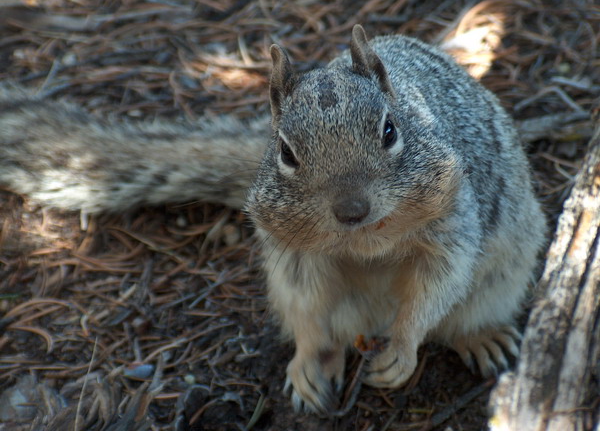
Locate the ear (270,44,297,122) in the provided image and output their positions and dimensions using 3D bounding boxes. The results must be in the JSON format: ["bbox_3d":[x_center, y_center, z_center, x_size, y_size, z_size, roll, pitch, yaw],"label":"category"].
[{"bbox_3d":[-0.006,-0.050,1.034,0.008,0.026,0.013,-14,21,-35],"label":"ear"}]

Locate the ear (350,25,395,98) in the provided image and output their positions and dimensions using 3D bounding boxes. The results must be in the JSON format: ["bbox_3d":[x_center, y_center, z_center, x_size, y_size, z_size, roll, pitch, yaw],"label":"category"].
[{"bbox_3d":[0.027,-0.058,1.034,0.008,0.026,0.013,-14,21,37],"label":"ear"}]

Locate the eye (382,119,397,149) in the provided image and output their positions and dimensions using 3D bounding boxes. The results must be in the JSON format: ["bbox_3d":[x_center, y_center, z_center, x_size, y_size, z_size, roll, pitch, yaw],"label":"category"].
[{"bbox_3d":[0.033,-0.030,1.020,0.005,0.011,0.010,12,43,29],"label":"eye"}]

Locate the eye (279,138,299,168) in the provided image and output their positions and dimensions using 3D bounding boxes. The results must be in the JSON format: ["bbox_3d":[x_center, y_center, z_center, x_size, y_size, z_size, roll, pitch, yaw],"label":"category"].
[{"bbox_3d":[-0.004,-0.023,1.020,0.005,0.011,0.010,-36,43,-29],"label":"eye"}]

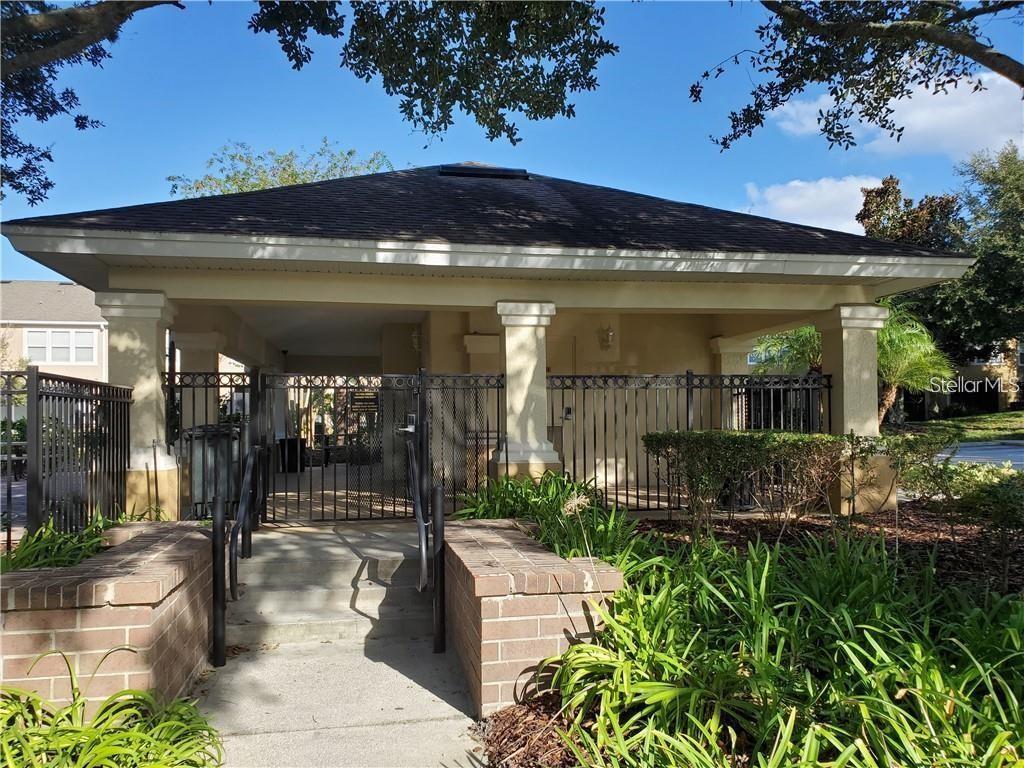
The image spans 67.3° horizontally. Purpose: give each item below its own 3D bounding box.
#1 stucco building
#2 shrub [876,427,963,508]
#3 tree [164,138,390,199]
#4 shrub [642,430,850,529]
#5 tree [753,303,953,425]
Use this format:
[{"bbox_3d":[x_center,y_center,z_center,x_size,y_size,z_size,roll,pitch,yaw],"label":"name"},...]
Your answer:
[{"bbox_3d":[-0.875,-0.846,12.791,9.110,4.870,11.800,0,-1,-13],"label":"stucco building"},{"bbox_3d":[4.292,0.879,8.100,0.850,0.900,0.780,0,-1,-13],"label":"shrub"},{"bbox_3d":[-7.258,-2.866,24.006,8.000,9.570,7.500,0,-1,-13],"label":"tree"},{"bbox_3d":[2.296,0.961,7.417,2.100,0.970,0.800,0,-1,-13],"label":"shrub"},{"bbox_3d":[5.313,0.139,11.999,2.750,2.840,2.450,0,-1,-13],"label":"tree"}]

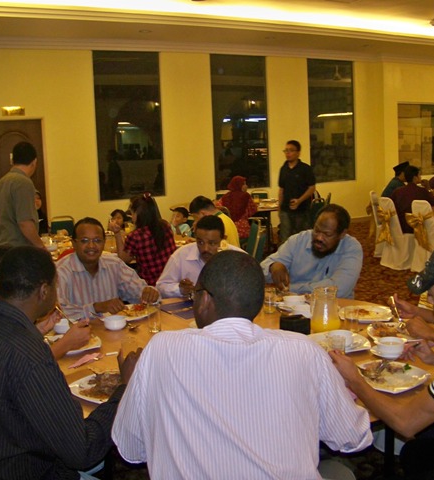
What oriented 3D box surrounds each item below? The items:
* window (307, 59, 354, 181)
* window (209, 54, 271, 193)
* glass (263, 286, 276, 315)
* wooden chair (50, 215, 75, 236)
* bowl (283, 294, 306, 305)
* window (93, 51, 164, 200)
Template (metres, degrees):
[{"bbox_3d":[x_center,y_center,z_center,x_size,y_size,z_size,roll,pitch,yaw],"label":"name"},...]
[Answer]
[{"bbox_3d":[2.247,-2.312,11.873,1.150,2.380,0.100,-7,9,-28],"label":"window"},{"bbox_3d":[0.444,-2.127,11.141,1.142,2.389,0.120,-7,9,-27],"label":"window"},{"bbox_3d":[0.261,0.298,2.980,0.060,0.122,0.060,-2,8,0],"label":"glass"},{"bbox_3d":[-1.908,0.094,7.757,0.410,0.850,0.490,-6,9,-25],"label":"wooden chair"},{"bbox_3d":[0.406,0.335,3.166,0.113,0.052,0.113,-2,8,0],"label":"bowl"},{"bbox_3d":[-1.442,-1.898,10.171,1.155,2.410,0.120,-7,9,-27],"label":"window"}]

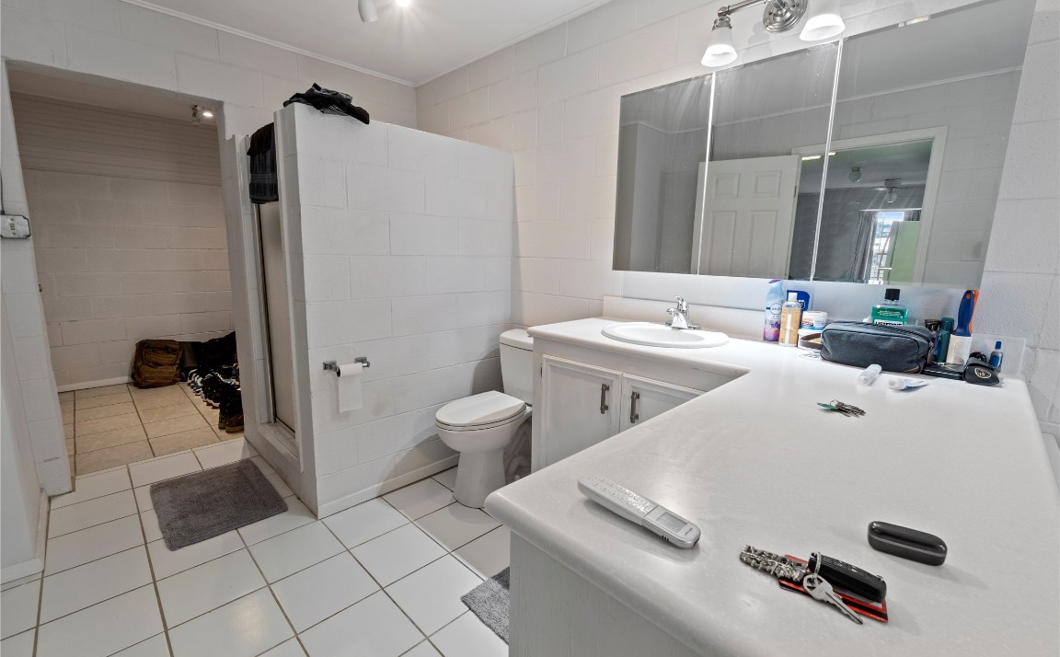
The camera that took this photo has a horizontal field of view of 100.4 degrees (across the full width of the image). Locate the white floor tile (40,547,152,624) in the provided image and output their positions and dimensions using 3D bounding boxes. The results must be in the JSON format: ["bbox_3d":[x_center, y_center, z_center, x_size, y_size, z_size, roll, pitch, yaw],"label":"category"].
[{"bbox_3d":[-1.608,0.944,1.647,0.303,0.010,0.296,10,13,44],"label":"white floor tile"}]

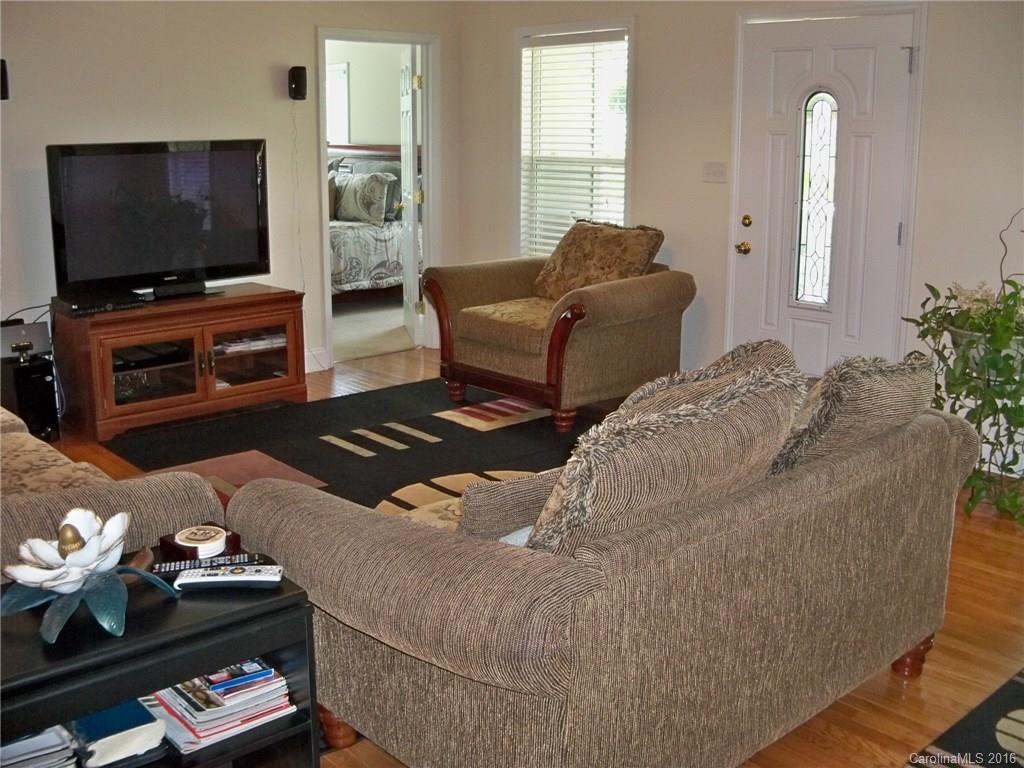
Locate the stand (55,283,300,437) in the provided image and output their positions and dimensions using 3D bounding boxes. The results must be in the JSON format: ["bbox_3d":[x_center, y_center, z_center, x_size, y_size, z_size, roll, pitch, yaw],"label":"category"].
[{"bbox_3d":[-1.774,-0.162,5.585,1.150,0.610,0.580,-11,18,-39],"label":"stand"}]

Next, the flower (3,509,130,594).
[{"bbox_3d":[-0.903,0.345,2.109,0.250,0.140,0.230,0,14,0],"label":"flower"}]

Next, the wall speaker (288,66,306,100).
[{"bbox_3d":[-1.250,-1.753,6.042,0.100,0.185,0.110,-2,14,-8],"label":"wall speaker"}]

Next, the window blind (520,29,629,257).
[{"bbox_3d":[0.361,-1.397,6.362,0.060,1.480,0.880,-13,19,-42],"label":"window blind"}]

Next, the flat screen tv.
[{"bbox_3d":[-1.819,-0.868,5.462,1.180,0.800,0.200,-12,18,-40],"label":"flat screen tv"}]

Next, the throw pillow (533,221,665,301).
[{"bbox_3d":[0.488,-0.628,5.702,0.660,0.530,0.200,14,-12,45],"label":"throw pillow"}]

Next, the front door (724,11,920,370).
[{"bbox_3d":[1.550,-0.806,5.248,0.060,2.030,0.940,-13,19,-42],"label":"front door"}]

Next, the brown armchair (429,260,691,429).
[{"bbox_3d":[0.268,-0.336,5.728,1.020,0.880,1.210,-13,19,-42],"label":"brown armchair"}]

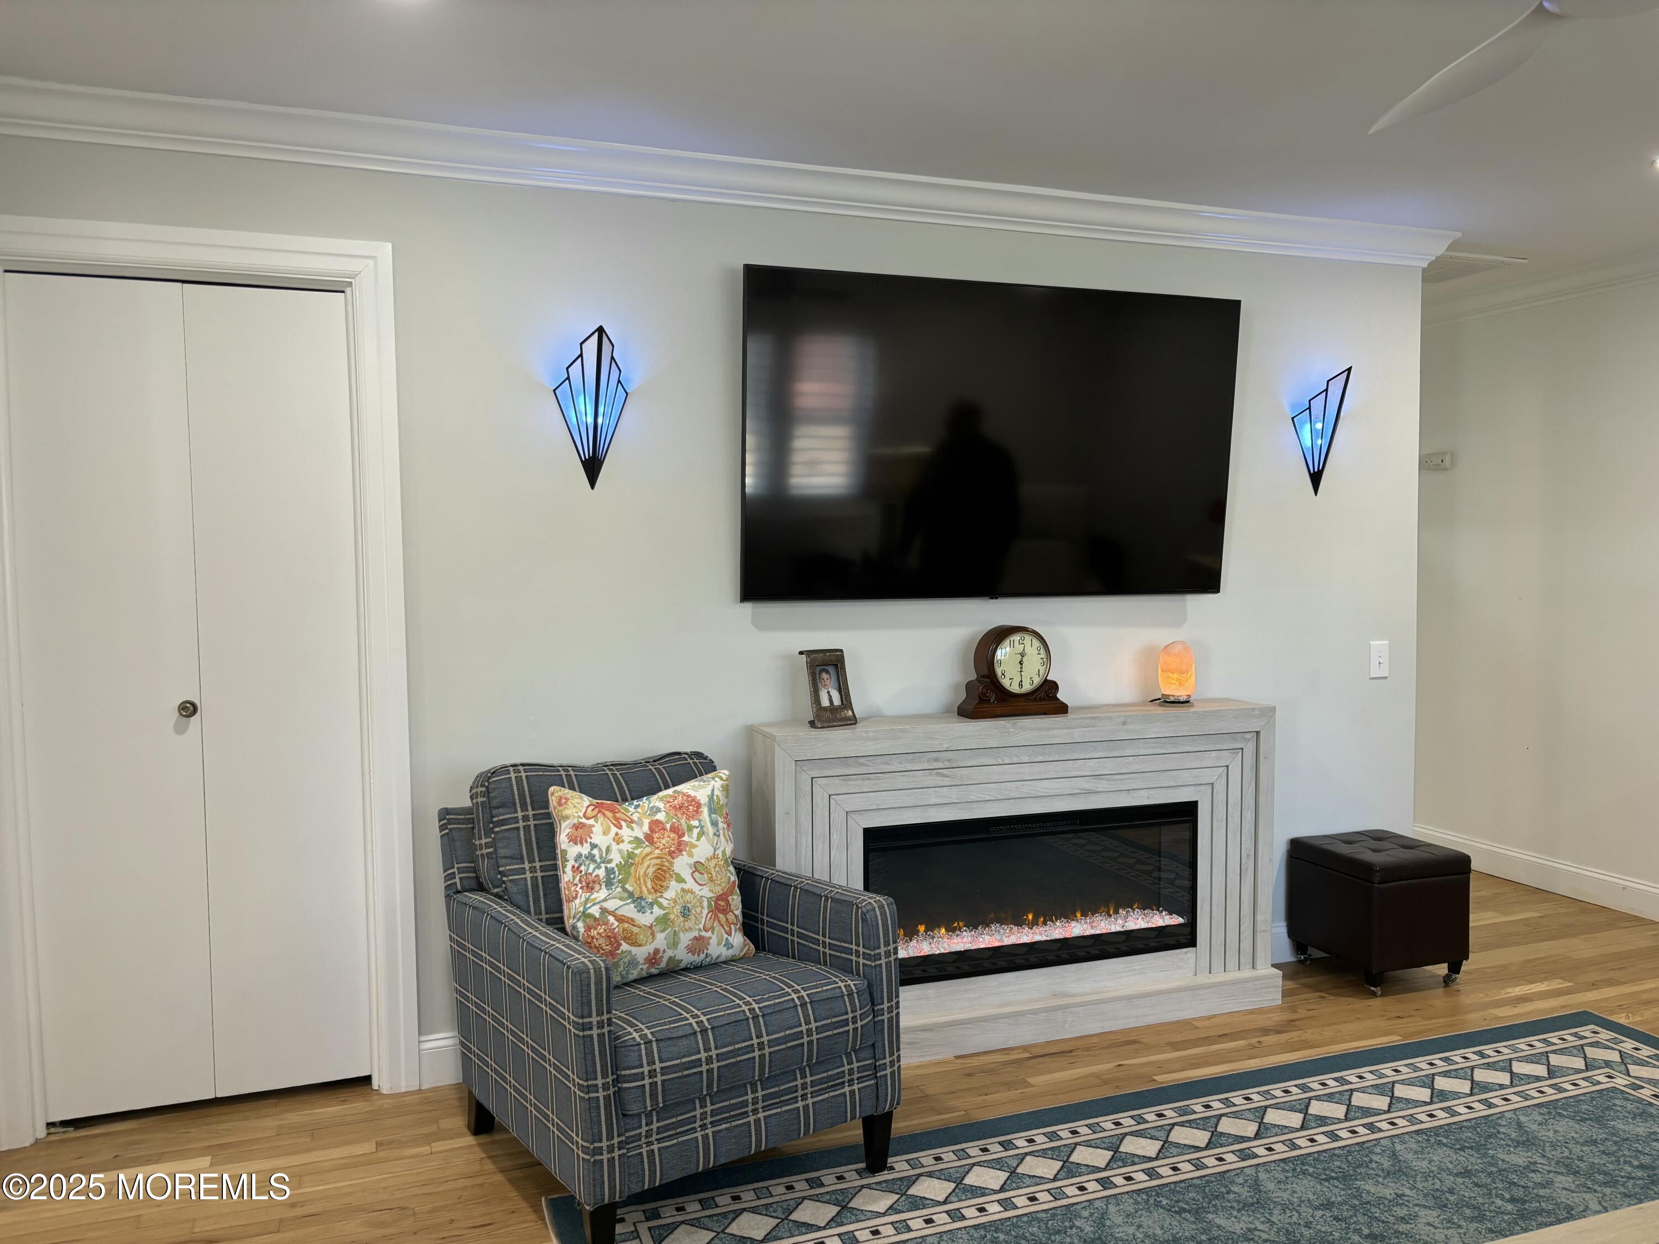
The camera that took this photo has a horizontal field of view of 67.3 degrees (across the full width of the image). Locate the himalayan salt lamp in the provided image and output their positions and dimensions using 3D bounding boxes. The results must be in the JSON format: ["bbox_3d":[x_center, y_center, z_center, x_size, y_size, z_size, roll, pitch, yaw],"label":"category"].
[{"bbox_3d":[1.082,0.161,3.881,0.100,0.196,0.100,0,3,0],"label":"himalayan salt lamp"}]

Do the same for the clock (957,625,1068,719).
[{"bbox_3d":[0.543,0.141,3.670,0.310,0.266,0.100,-1,3,-20],"label":"clock"}]

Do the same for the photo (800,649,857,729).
[{"bbox_3d":[-0.006,0.186,3.495,0.125,0.205,0.105,-2,3,-30],"label":"photo"}]

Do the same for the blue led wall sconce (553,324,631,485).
[{"bbox_3d":[-0.605,-0.552,3.244,0.197,0.400,0.158,-1,3,-20],"label":"blue led wall sconce"}]

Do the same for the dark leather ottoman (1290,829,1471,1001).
[{"bbox_3d":[1.775,0.937,4.035,0.372,0.420,0.380,-1,3,-20],"label":"dark leather ottoman"}]

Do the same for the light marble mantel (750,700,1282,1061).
[{"bbox_3d":[0.581,0.726,3.642,1.590,0.900,0.290,-1,3,-20],"label":"light marble mantel"}]

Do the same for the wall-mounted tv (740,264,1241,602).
[{"bbox_3d":[0.499,-0.520,3.630,1.560,0.892,0.060,-1,8,-20],"label":"wall-mounted tv"}]

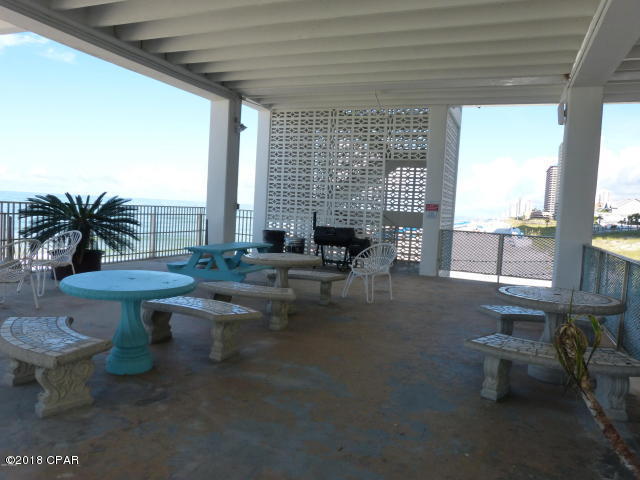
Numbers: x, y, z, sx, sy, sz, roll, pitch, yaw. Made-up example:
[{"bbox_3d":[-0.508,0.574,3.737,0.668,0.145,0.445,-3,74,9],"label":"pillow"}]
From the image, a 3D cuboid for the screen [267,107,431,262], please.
[{"bbox_3d":[0.538,-1.262,11.396,4.090,3.860,0.140,5,4,23],"label":"screen"}]

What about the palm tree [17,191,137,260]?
[{"bbox_3d":[-4.213,-0.152,8.123,1.950,1.340,1.950,1,4,-30],"label":"palm tree"}]

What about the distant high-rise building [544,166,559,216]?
[{"bbox_3d":[292.393,-57.194,577.434,15.000,64.000,32.000,4,4,21],"label":"distant high-rise building"}]

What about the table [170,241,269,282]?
[{"bbox_3d":[-1.486,0.459,7.863,1.450,0.740,1.780,4,4,18],"label":"table"}]

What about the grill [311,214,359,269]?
[{"bbox_3d":[0.488,0.049,11.076,1.300,1.330,0.650,5,4,22],"label":"grill"}]

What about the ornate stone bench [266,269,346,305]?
[{"bbox_3d":[-0.265,0.710,7.074,1.240,0.420,0.500,4,4,17],"label":"ornate stone bench"}]

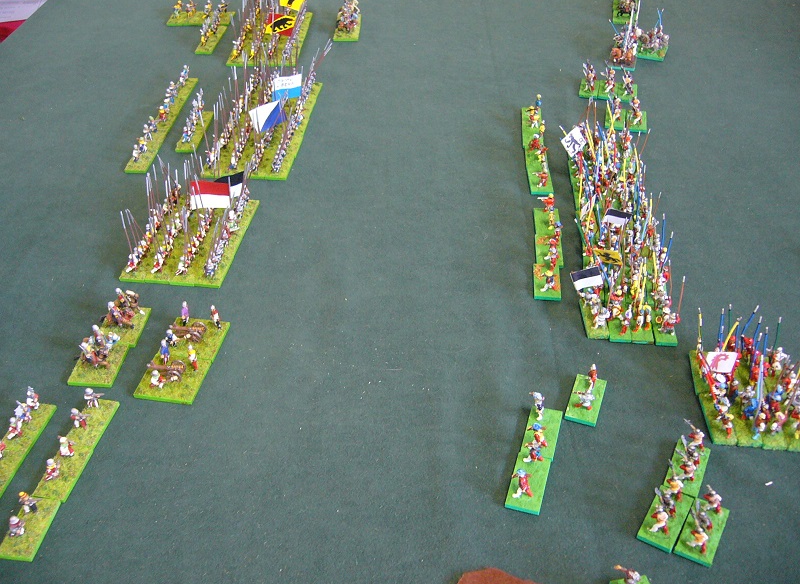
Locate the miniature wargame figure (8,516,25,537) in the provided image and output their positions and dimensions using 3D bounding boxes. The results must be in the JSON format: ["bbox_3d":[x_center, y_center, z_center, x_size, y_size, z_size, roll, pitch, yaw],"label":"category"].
[{"bbox_3d":[-0.215,0.131,0.454,0.009,0.015,0.008,2,40,3],"label":"miniature wargame figure"}]

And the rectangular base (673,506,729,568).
[{"bbox_3d":[0.170,0.135,0.454,0.020,0.003,0.040,20,44,24],"label":"rectangular base"}]

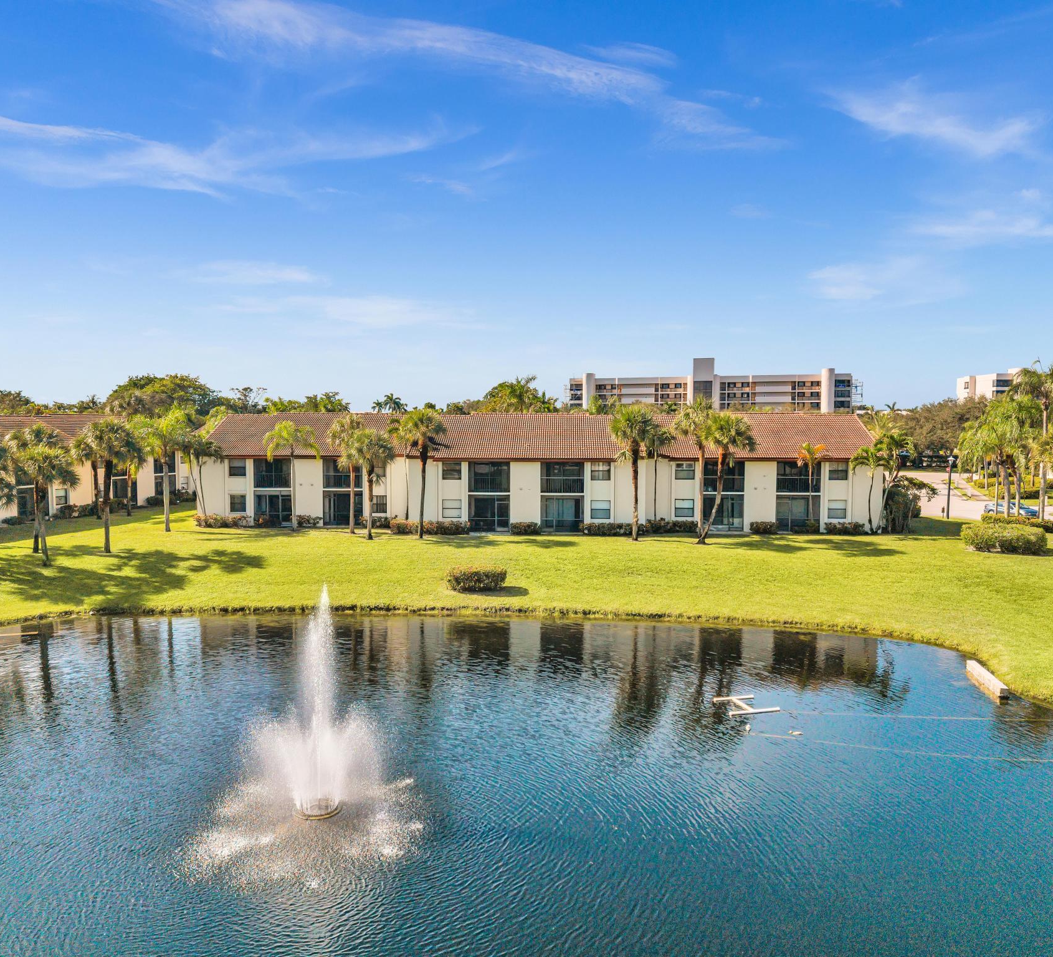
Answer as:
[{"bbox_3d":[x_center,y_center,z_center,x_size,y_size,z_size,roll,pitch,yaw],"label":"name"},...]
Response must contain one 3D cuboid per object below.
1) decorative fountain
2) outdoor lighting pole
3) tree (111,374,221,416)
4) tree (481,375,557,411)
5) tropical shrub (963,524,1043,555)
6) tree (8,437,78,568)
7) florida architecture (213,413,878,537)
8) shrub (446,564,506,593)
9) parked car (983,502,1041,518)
[{"bbox_3d":[-5.625,5.759,22.104,5.900,5.800,6.000,0,4,0],"label":"decorative fountain"},{"bbox_3d":[34.205,0.630,71.335,0.600,5.360,0.600,0,4,0],"label":"outdoor lighting pole"},{"bbox_3d":[-45.054,-6.100,110.076,13.200,13.890,13.000,0,4,0],"label":"tree"},{"bbox_3d":[-0.601,-4.793,97.106,8.200,12.990,7.500,0,4,0],"label":"tree"},{"bbox_3d":[30.484,3.816,56.513,5.200,1.450,3.200,0,4,0],"label":"tropical shrub"},{"bbox_3d":[-29.407,1.320,53.719,3.800,7.900,3.800,0,4,0],"label":"tree"},{"bbox_3d":[0.900,-0.854,69.692,49.500,8.500,15.000,0,4,2],"label":"florida architecture"},{"bbox_3d":[-2.777,5.524,49.257,3.300,1.200,1.700,0,4,0],"label":"shrub"},{"bbox_3d":[41.935,2.605,76.449,1.800,1.420,4.600,-2,5,-30],"label":"parked car"}]

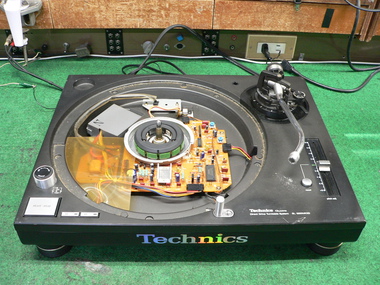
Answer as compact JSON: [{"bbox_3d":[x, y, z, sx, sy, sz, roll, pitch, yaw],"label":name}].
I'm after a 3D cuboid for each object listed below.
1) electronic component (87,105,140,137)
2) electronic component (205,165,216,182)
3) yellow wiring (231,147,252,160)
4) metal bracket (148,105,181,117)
[{"bbox_3d":[-0.126,-0.029,0.670,0.062,0.026,0.065,24,47,23],"label":"electronic component"},{"bbox_3d":[0.031,0.047,0.602,0.013,0.005,0.033,0,42,-2],"label":"electronic component"},{"bbox_3d":[0.082,0.016,0.623,0.014,0.010,0.042,-30,51,-30],"label":"yellow wiring"},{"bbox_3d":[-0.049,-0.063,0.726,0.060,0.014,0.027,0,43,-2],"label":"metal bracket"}]

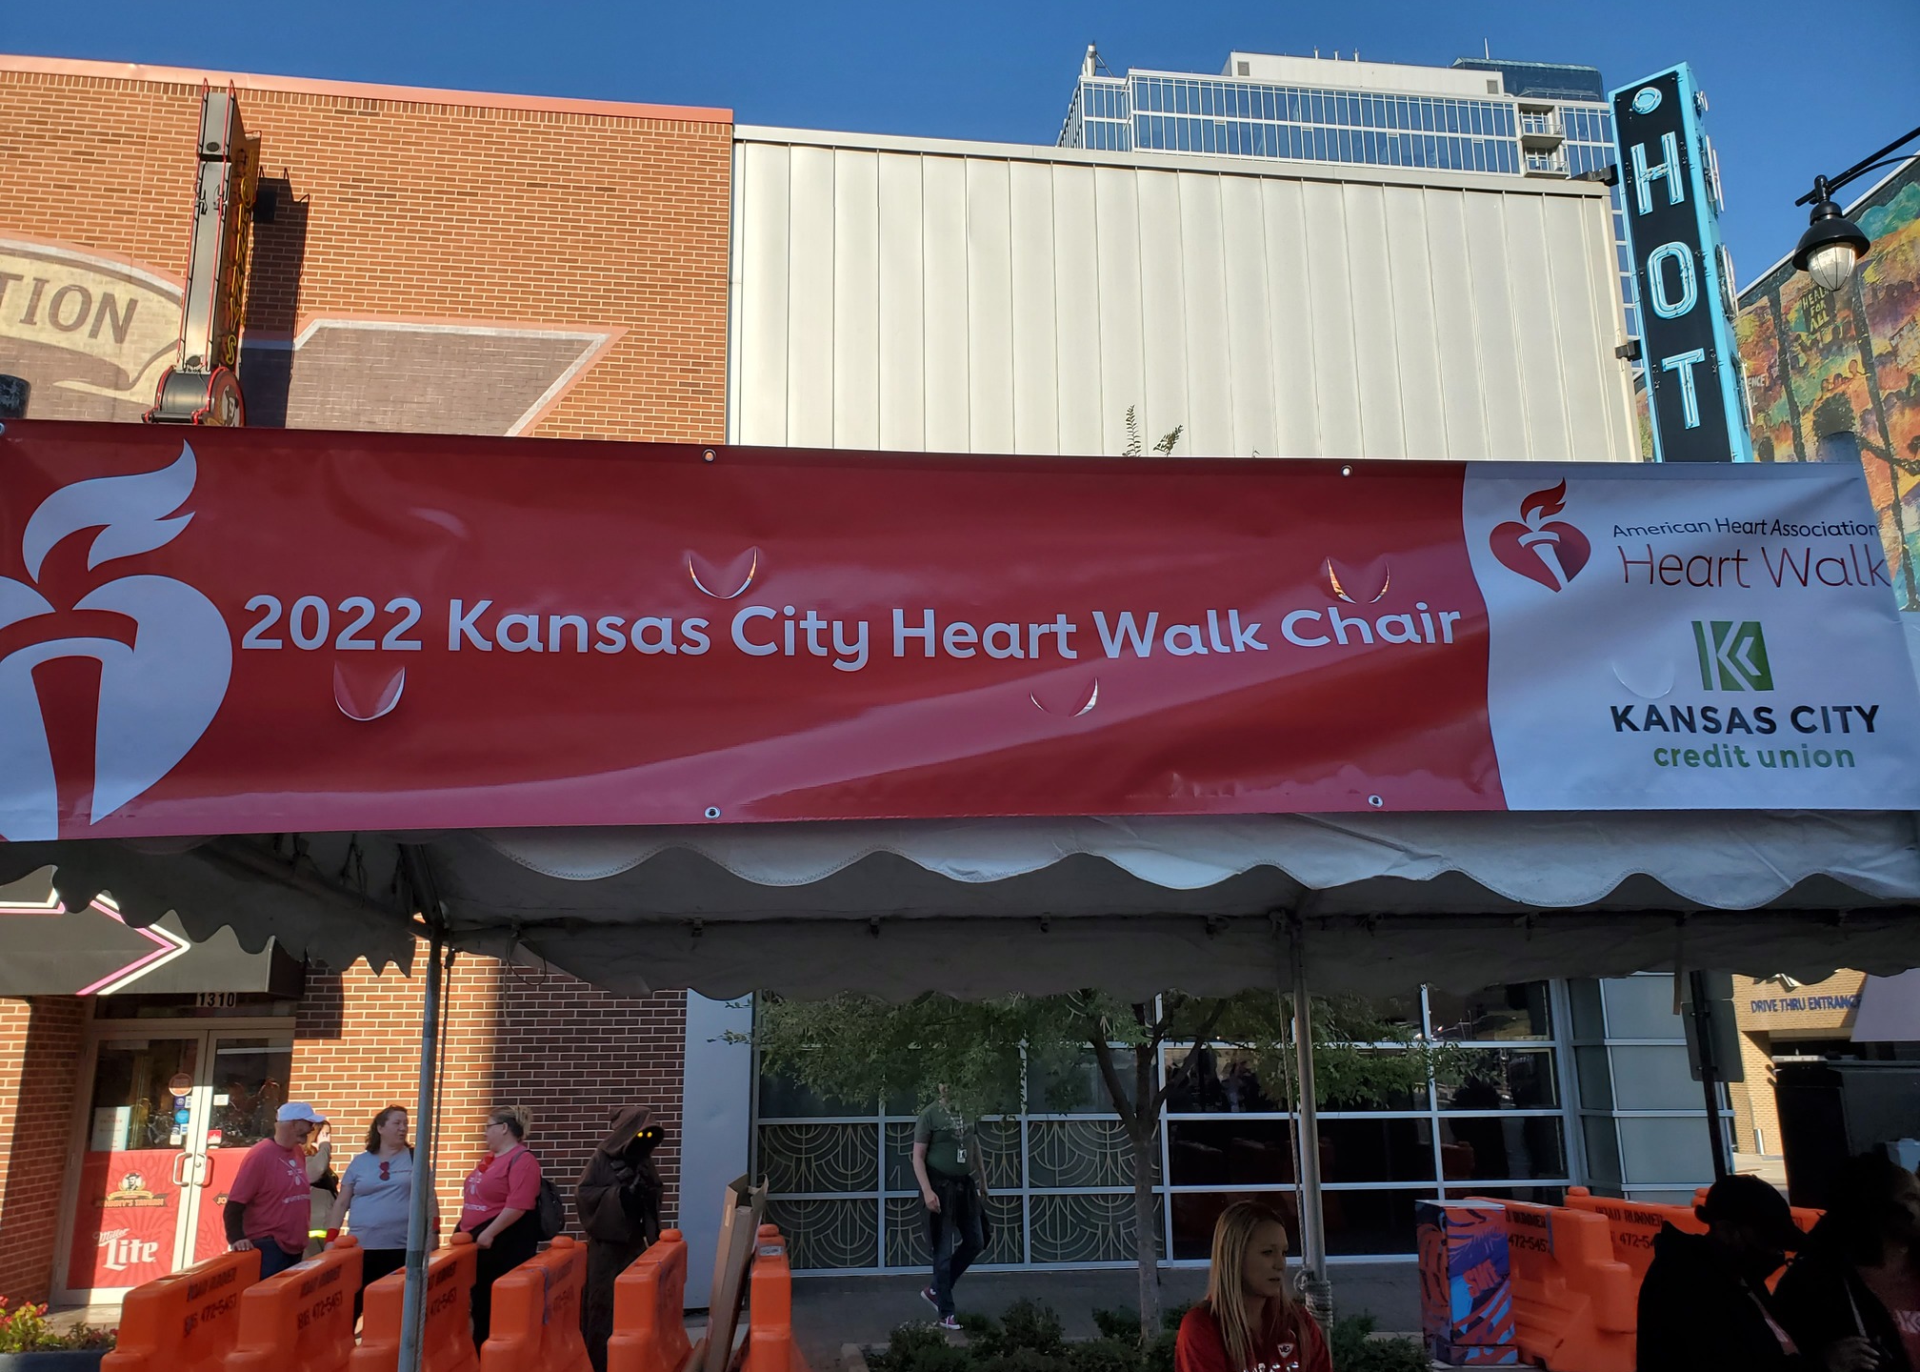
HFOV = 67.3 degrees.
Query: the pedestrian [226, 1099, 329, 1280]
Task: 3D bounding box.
[{"bbox_3d":[-4.120,3.380,8.609,0.400,1.721,0.520,-4,-14,15],"label":"pedestrian"}]

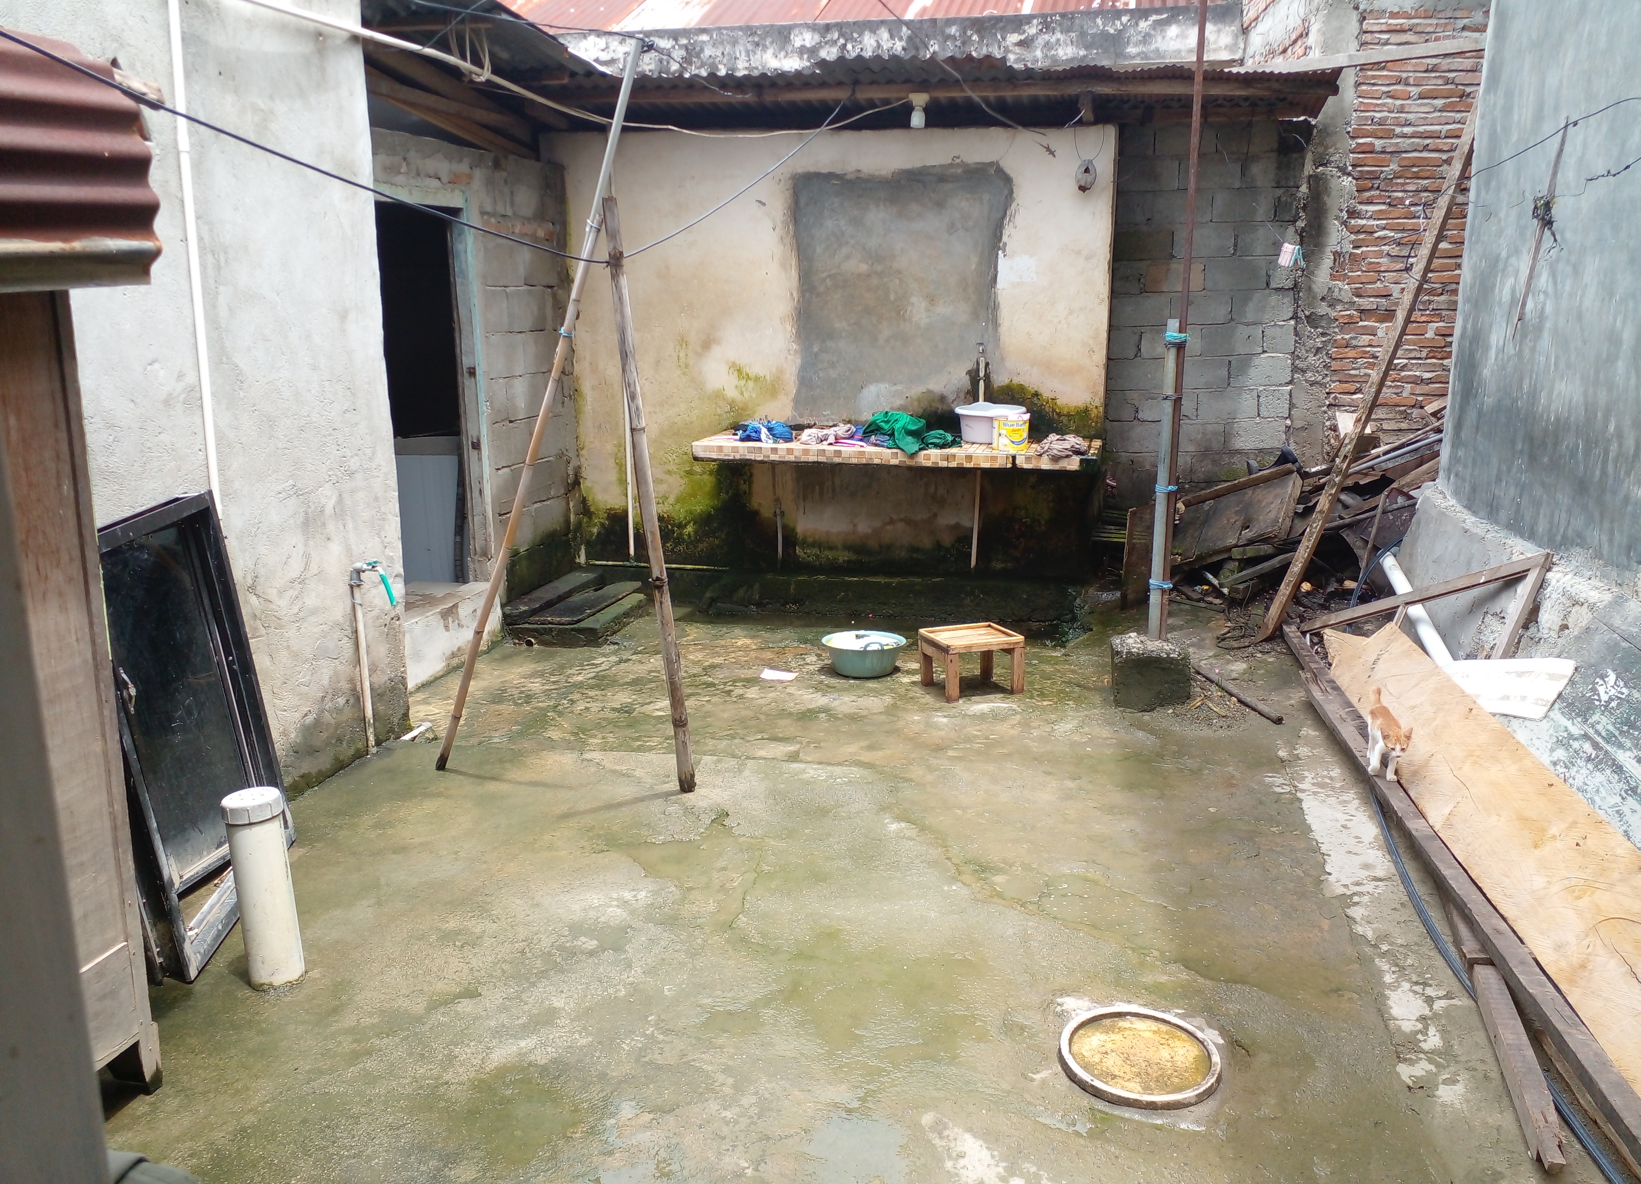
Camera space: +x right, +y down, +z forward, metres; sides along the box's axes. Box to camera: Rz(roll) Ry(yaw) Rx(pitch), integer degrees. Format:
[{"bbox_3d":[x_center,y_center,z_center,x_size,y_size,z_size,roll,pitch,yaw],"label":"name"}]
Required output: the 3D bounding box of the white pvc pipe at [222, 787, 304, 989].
[{"bbox_3d":[-1.216,0.650,2.805,0.125,0.440,0.125,1,13,12],"label":"white pvc pipe"}]

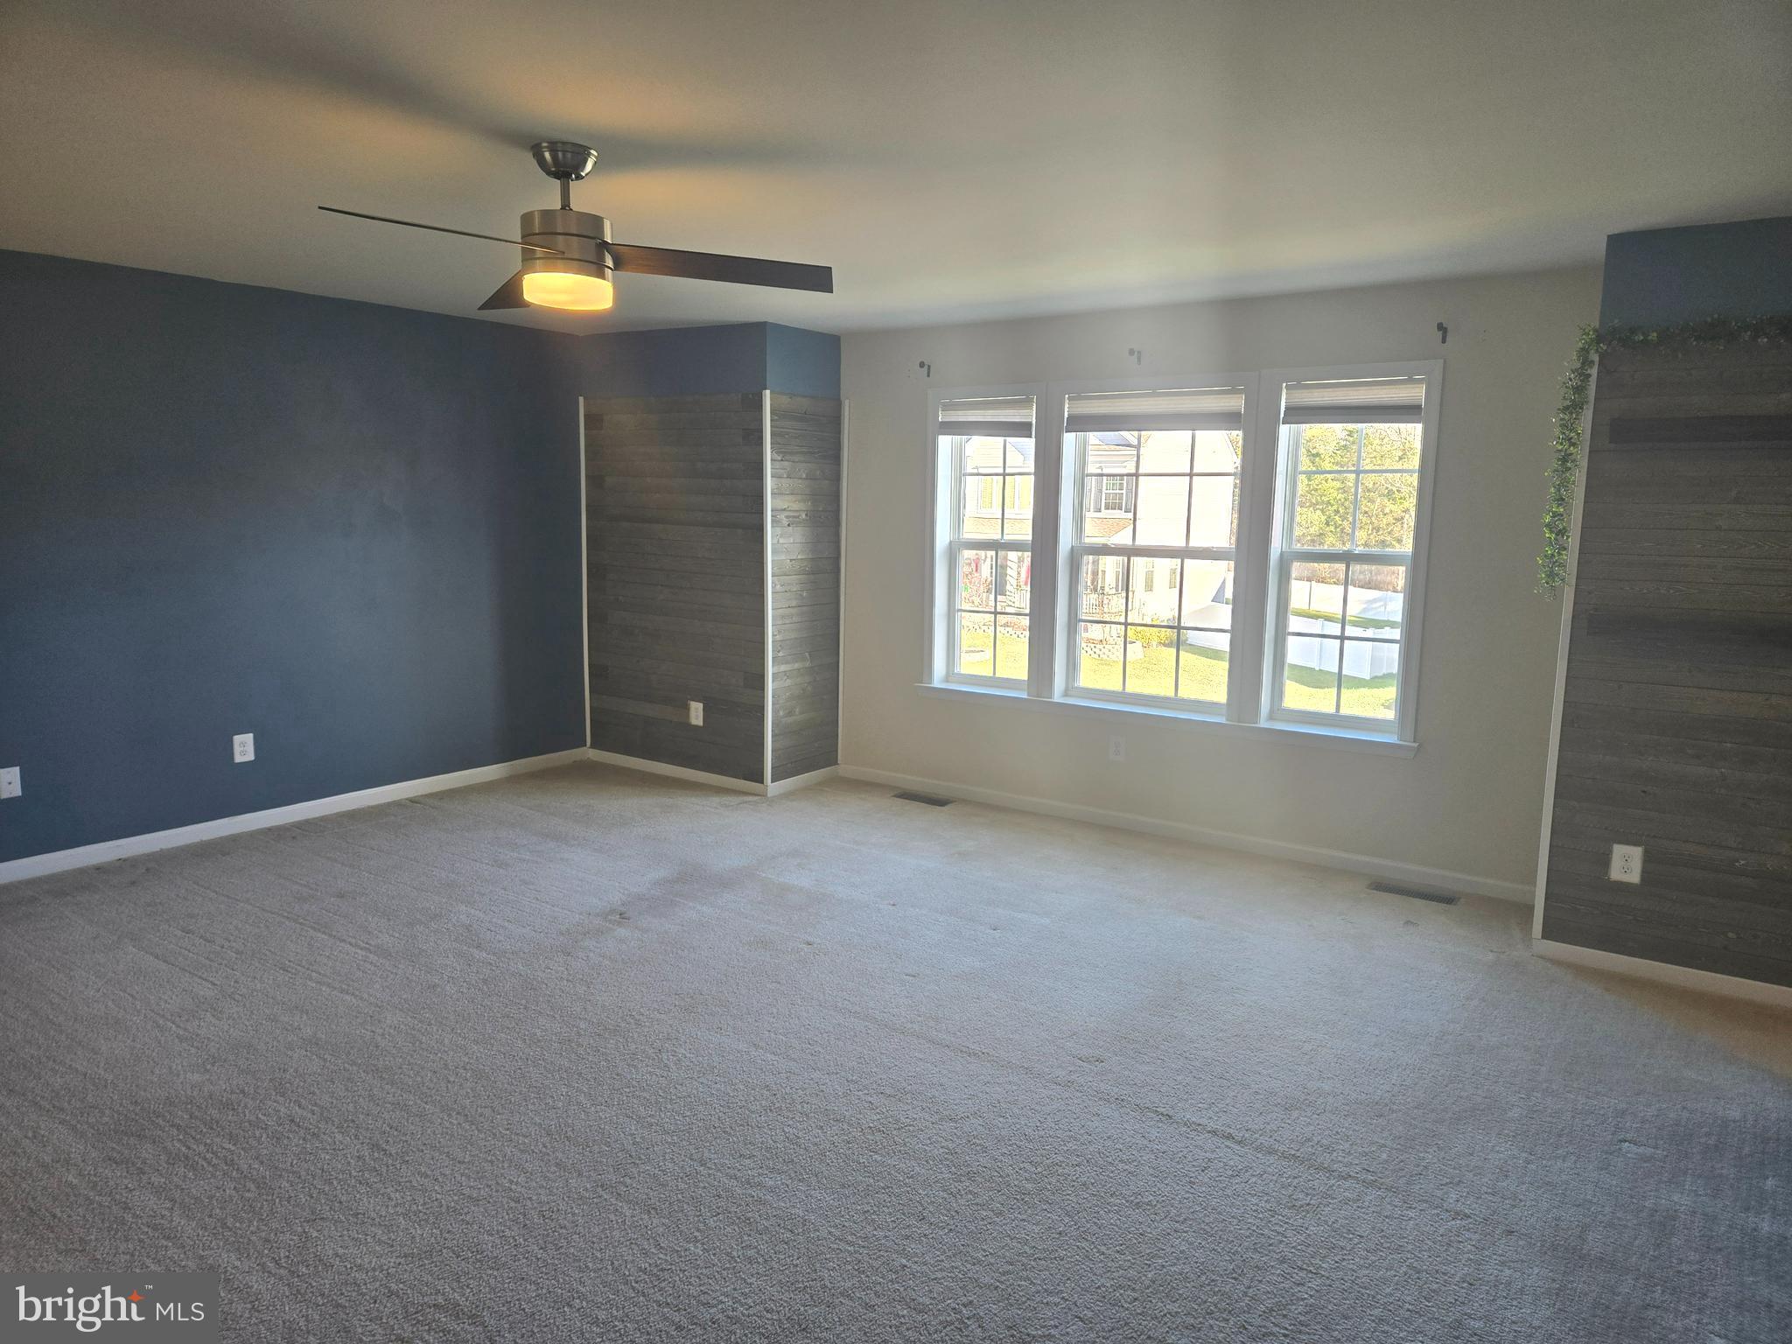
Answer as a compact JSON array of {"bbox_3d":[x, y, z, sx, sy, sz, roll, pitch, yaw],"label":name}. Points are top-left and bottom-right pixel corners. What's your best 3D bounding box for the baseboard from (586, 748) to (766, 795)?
[{"bbox_3d":[-1.229,0.555,6.576,1.400,0.066,0.020,6,10,35],"label":"baseboard"}]

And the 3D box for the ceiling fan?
[{"bbox_3d":[-0.876,-1.130,2.972,1.240,0.370,1.140,5,9,27],"label":"ceiling fan"}]

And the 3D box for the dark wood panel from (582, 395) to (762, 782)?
[{"bbox_3d":[-1.219,-0.468,6.436,1.354,2.006,0.030,6,10,35],"label":"dark wood panel"}]

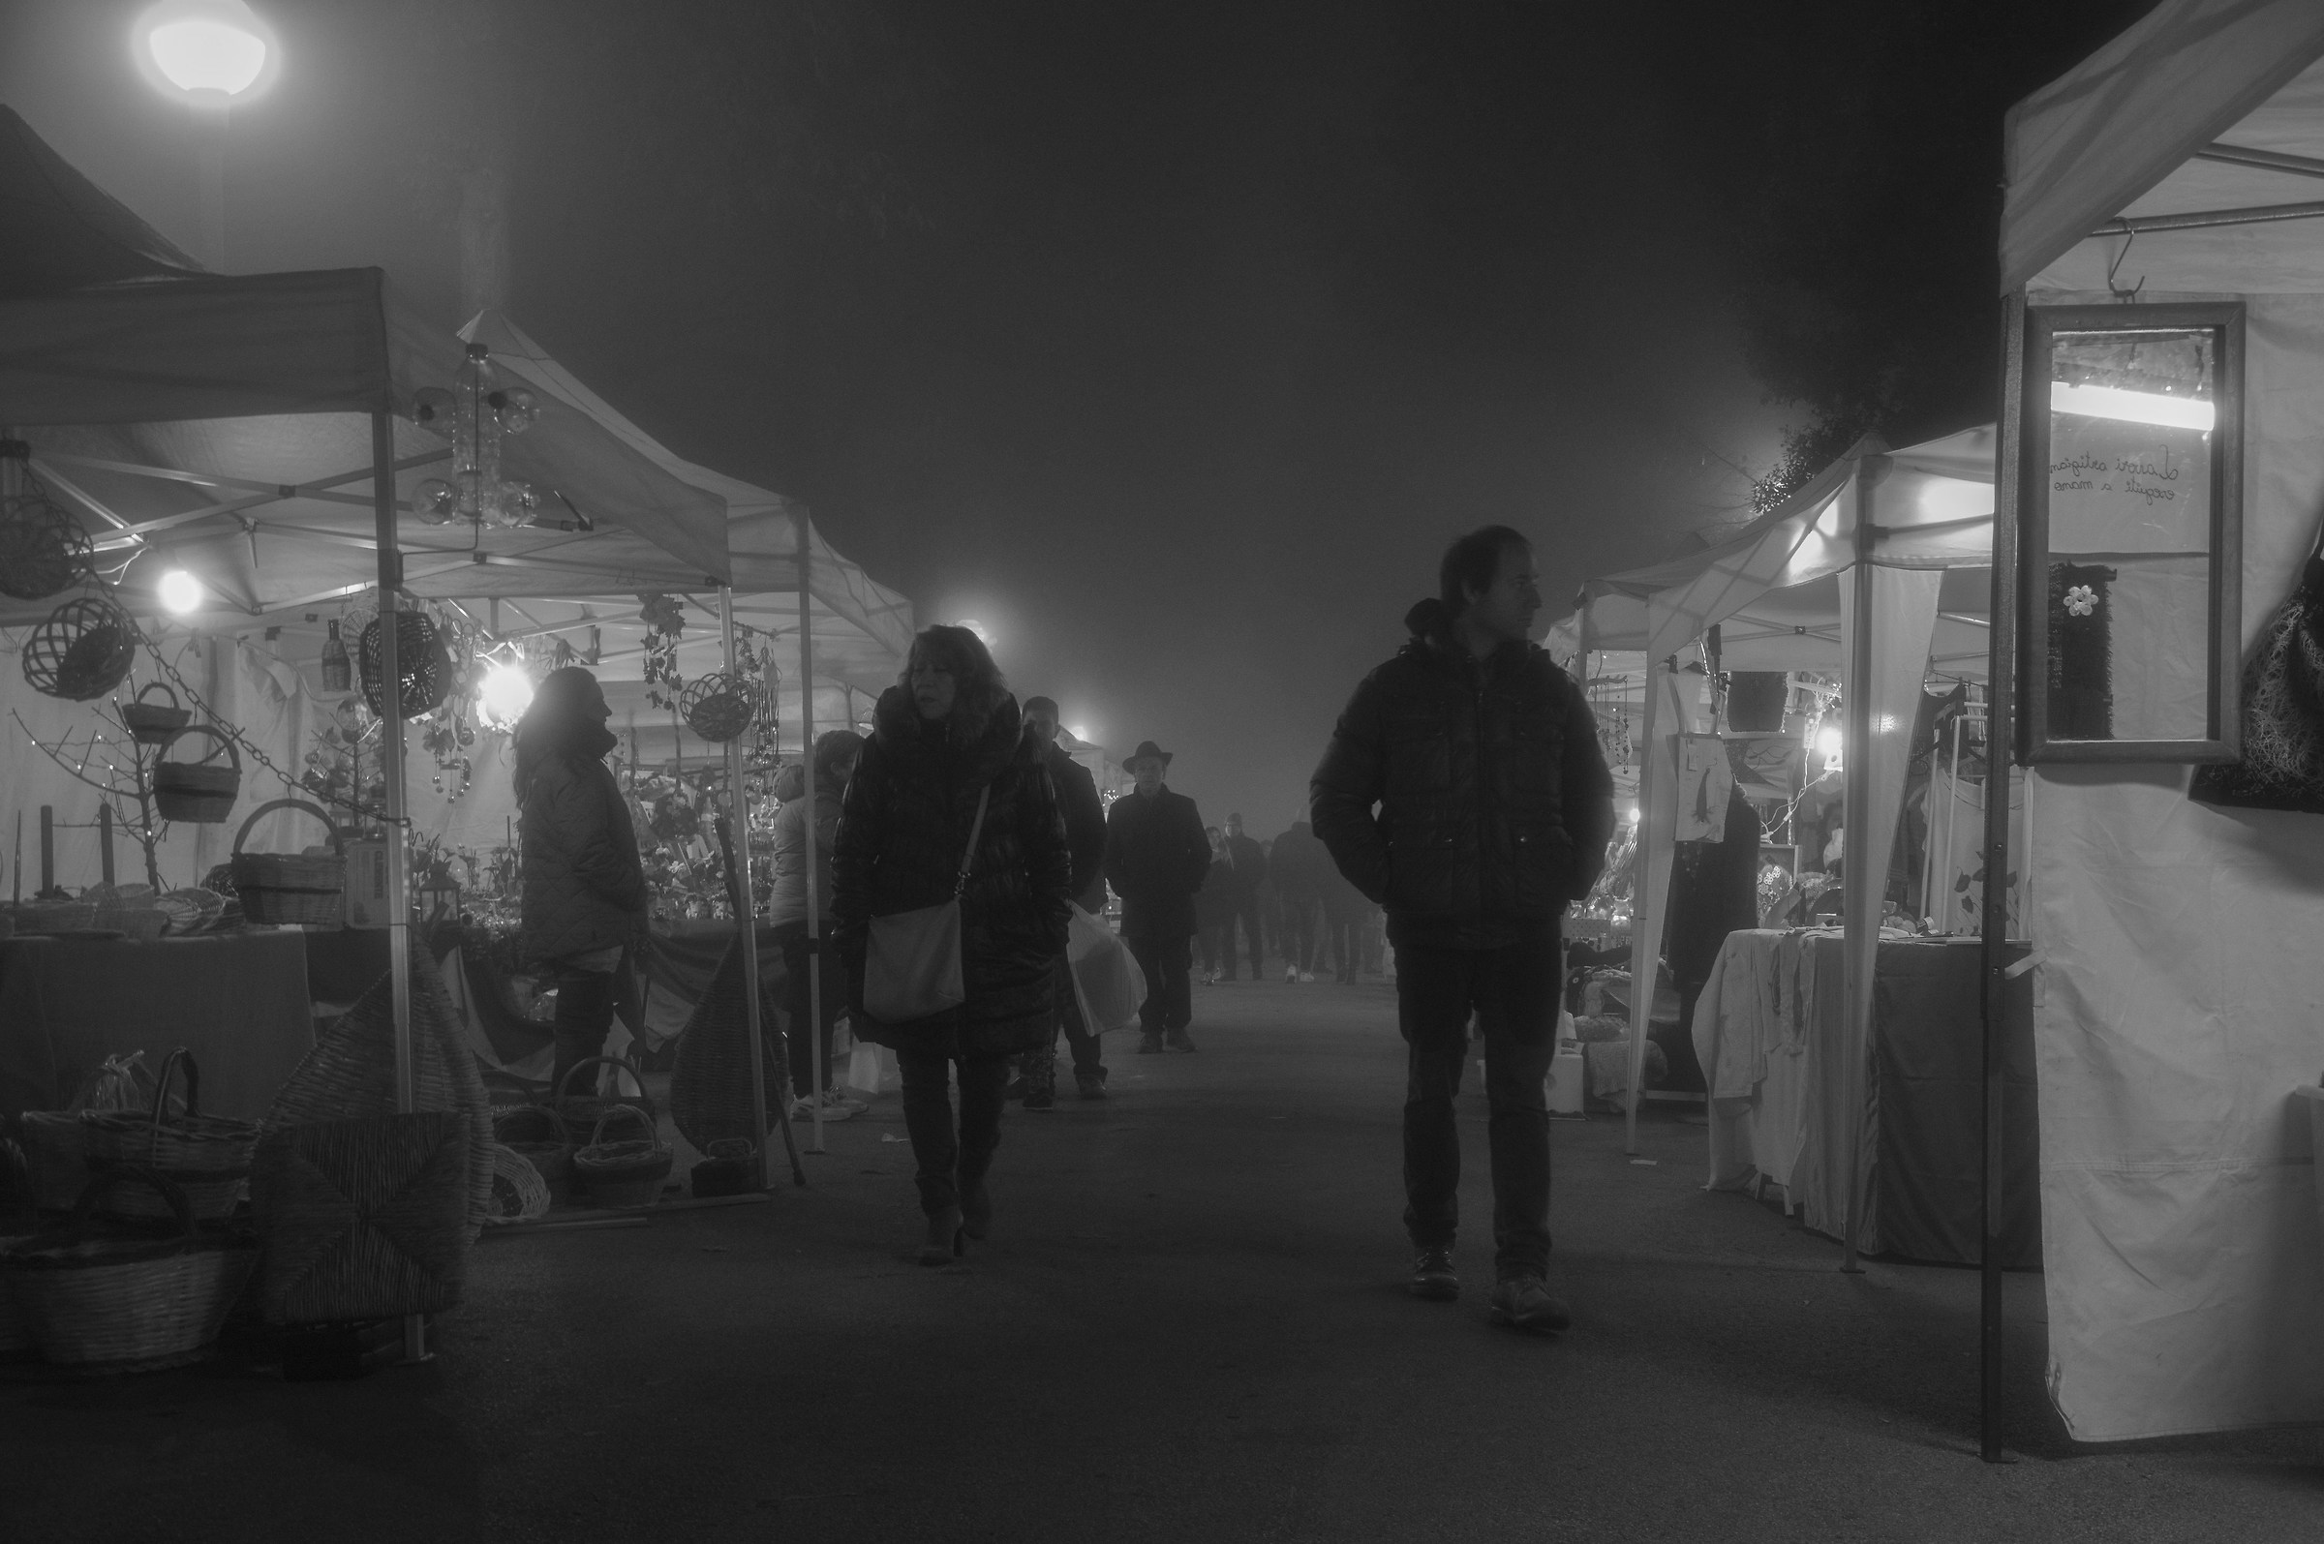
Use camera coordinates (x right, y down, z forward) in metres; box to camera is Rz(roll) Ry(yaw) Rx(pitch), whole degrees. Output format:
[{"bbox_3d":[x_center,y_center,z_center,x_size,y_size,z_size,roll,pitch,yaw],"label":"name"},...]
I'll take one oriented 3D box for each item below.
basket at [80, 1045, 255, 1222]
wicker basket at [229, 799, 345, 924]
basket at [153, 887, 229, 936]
[{"bbox_3d":[-2.589,0.947,6.563,0.430,0.430,0.310,0,-3,-9],"label":"basket"},{"bbox_3d":[-1.915,0.196,5.497,0.240,0.270,0.180,1,-3,-14],"label":"wicker basket"},{"bbox_3d":[-2.568,0.370,6.650,0.210,0.100,0.210,3,22,0],"label":"basket"}]

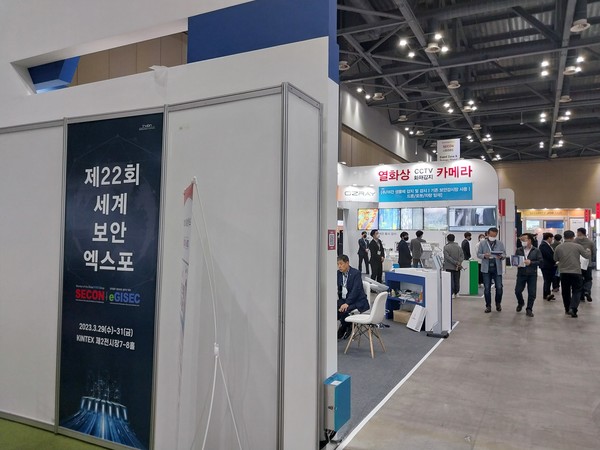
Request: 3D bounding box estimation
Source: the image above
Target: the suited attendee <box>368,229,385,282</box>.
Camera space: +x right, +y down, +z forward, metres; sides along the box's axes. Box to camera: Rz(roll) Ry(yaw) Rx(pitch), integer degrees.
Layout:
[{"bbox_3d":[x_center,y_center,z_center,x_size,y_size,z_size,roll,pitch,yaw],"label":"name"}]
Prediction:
[{"bbox_3d":[2.552,1.069,14.960,0.480,1.780,0.310,2,-2,-43],"label":"suited attendee"}]

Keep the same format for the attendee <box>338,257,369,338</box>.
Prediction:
[{"bbox_3d":[0.790,1.096,7.050,0.580,1.290,0.840,0,-2,45],"label":"attendee"}]

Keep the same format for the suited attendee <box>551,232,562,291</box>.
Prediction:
[{"bbox_3d":[7.643,1.112,13.300,0.500,1.680,0.380,0,-1,24],"label":"suited attendee"}]

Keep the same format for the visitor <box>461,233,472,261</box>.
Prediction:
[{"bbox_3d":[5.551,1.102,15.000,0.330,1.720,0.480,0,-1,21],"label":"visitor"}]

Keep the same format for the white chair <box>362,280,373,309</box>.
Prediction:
[{"bbox_3d":[0.853,1.332,7.131,0.470,0.820,0.530,-1,-2,37],"label":"white chair"}]

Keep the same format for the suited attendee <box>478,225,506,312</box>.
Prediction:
[{"bbox_3d":[4.003,0.953,9.420,0.550,1.750,0.420,0,-1,24],"label":"suited attendee"}]

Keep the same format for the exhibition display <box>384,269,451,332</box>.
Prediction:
[{"bbox_3d":[2.106,1.307,8.086,0.540,0.940,1.200,1,-2,-20],"label":"exhibition display"}]

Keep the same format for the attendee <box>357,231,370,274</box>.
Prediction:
[{"bbox_3d":[2.591,1.130,18.300,0.500,1.730,0.360,2,-1,-37],"label":"attendee"}]

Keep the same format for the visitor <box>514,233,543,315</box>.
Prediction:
[{"bbox_3d":[4.705,0.989,9.300,0.560,1.690,0.480,0,-1,37],"label":"visitor"}]

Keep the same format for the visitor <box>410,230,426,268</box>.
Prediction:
[{"bbox_3d":[3.898,1.086,14.823,0.500,1.760,0.320,0,-2,25],"label":"visitor"}]

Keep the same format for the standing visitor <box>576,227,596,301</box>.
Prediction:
[{"bbox_3d":[6.968,1.002,11.000,0.530,1.790,0.460,0,-1,27],"label":"standing visitor"}]

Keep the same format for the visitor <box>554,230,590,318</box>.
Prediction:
[{"bbox_3d":[5.490,0.966,9.107,0.640,1.730,0.460,0,-2,29],"label":"visitor"}]

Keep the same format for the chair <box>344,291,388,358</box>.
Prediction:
[{"bbox_3d":[0.888,1.305,6.068,0.530,0.820,0.460,-1,-2,34],"label":"chair"}]

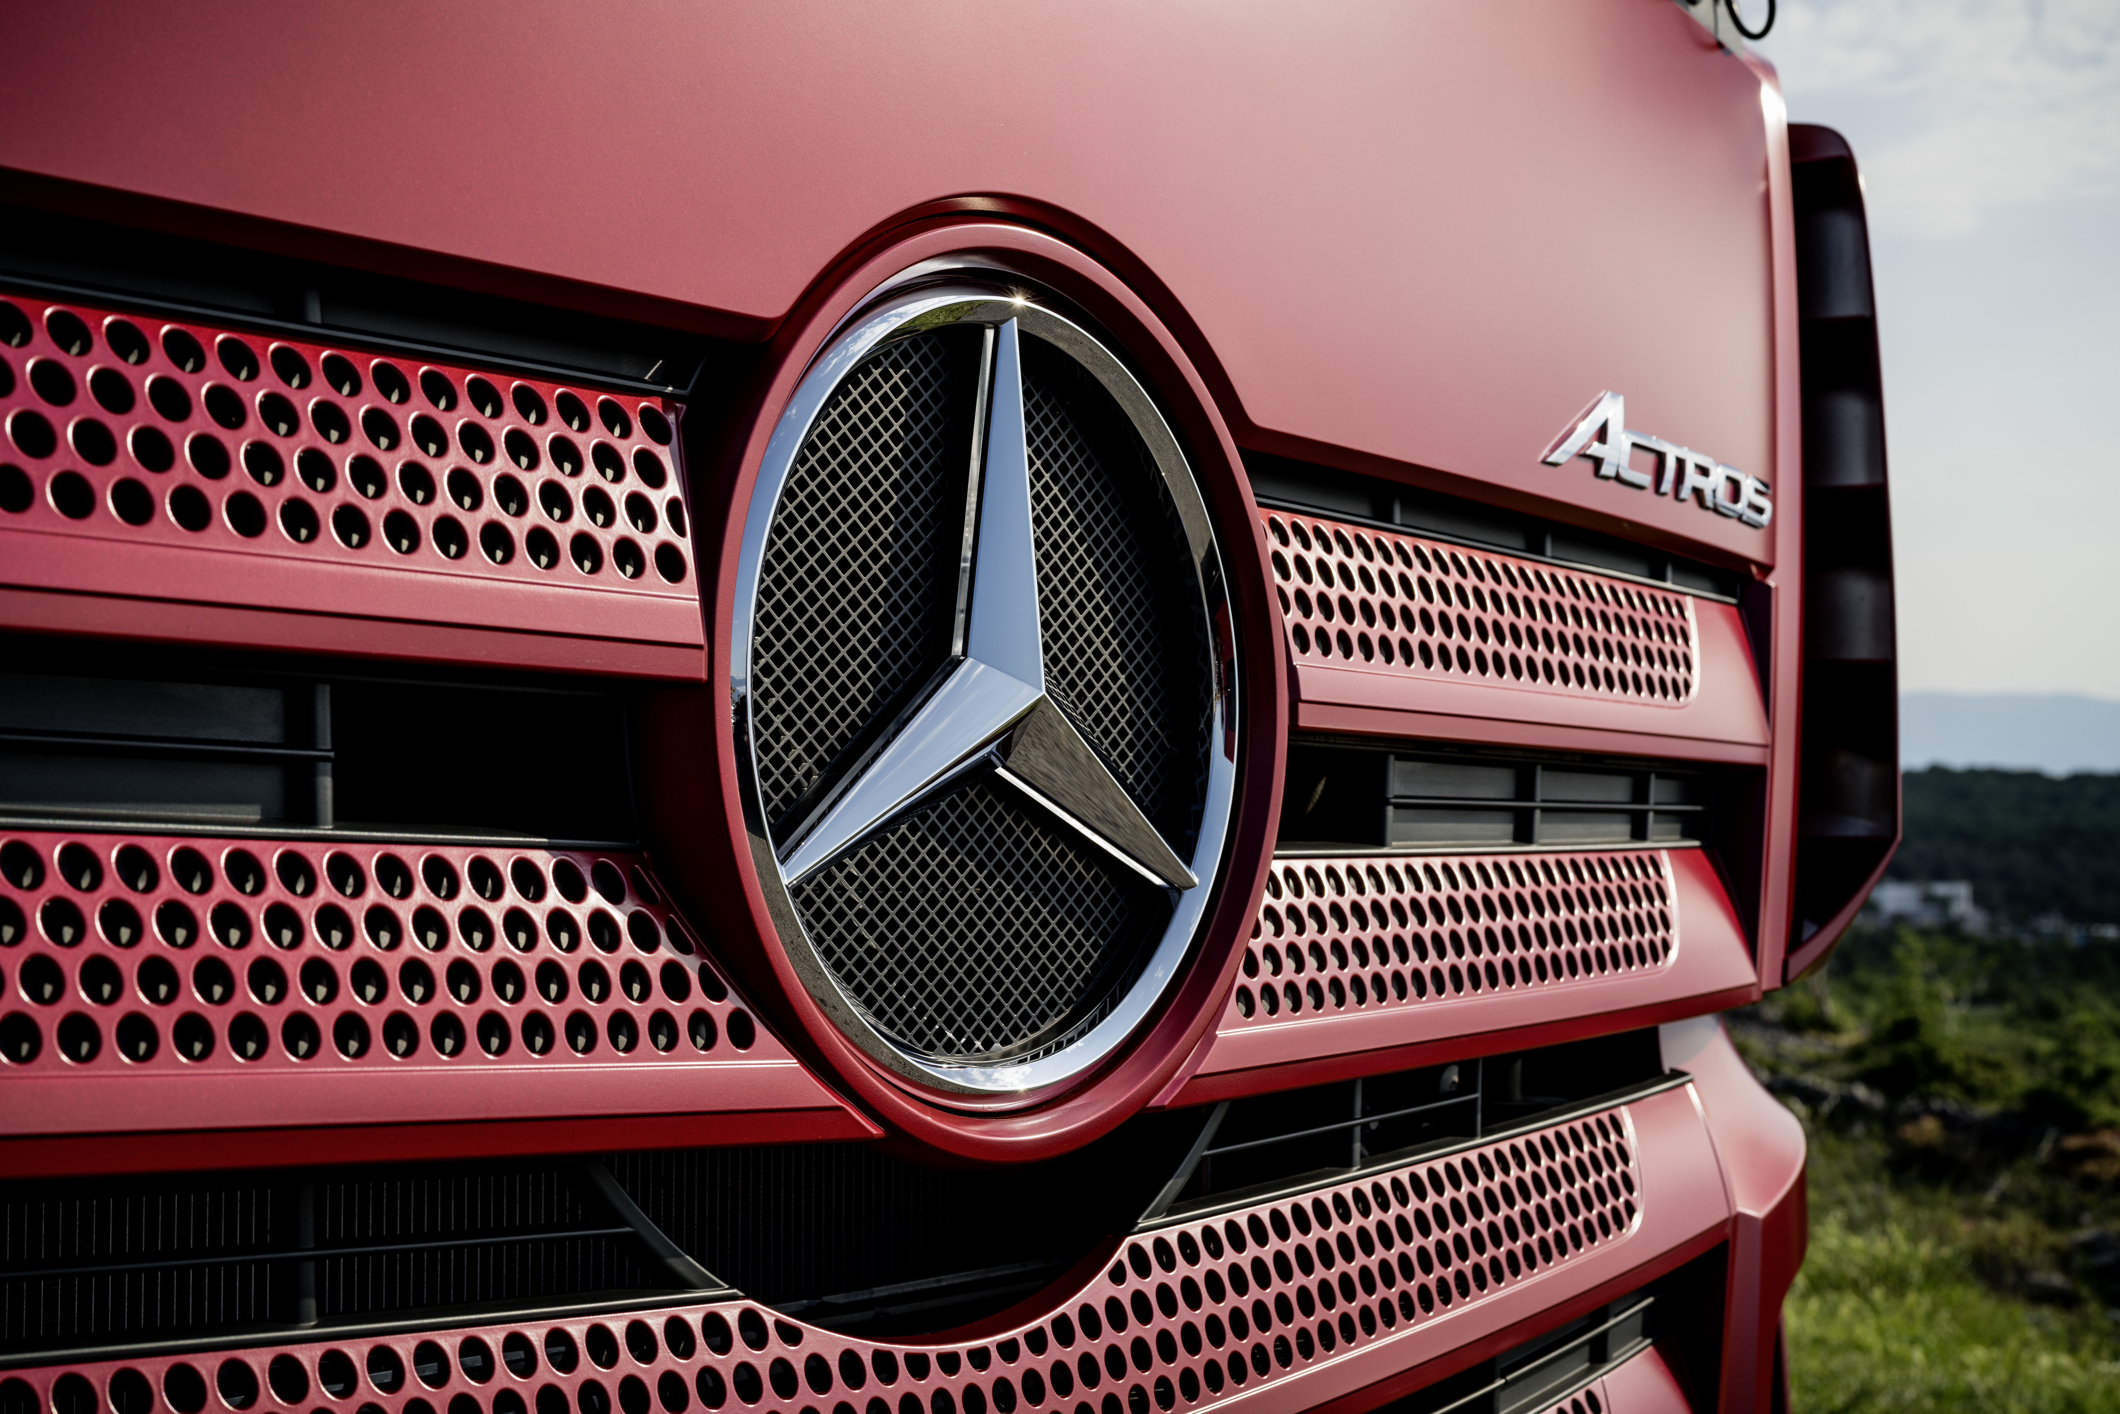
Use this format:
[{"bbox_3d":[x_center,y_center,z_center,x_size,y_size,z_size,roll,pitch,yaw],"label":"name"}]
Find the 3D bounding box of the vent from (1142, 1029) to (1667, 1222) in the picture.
[{"bbox_3d":[0.247,0.247,1.857,0.080,0.088,0.630,-3,-4,35],"label":"vent"}]

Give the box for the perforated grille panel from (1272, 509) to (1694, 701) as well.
[{"bbox_3d":[0.287,-0.053,1.864,0.040,0.082,0.575,-3,-4,35],"label":"perforated grille panel"}]

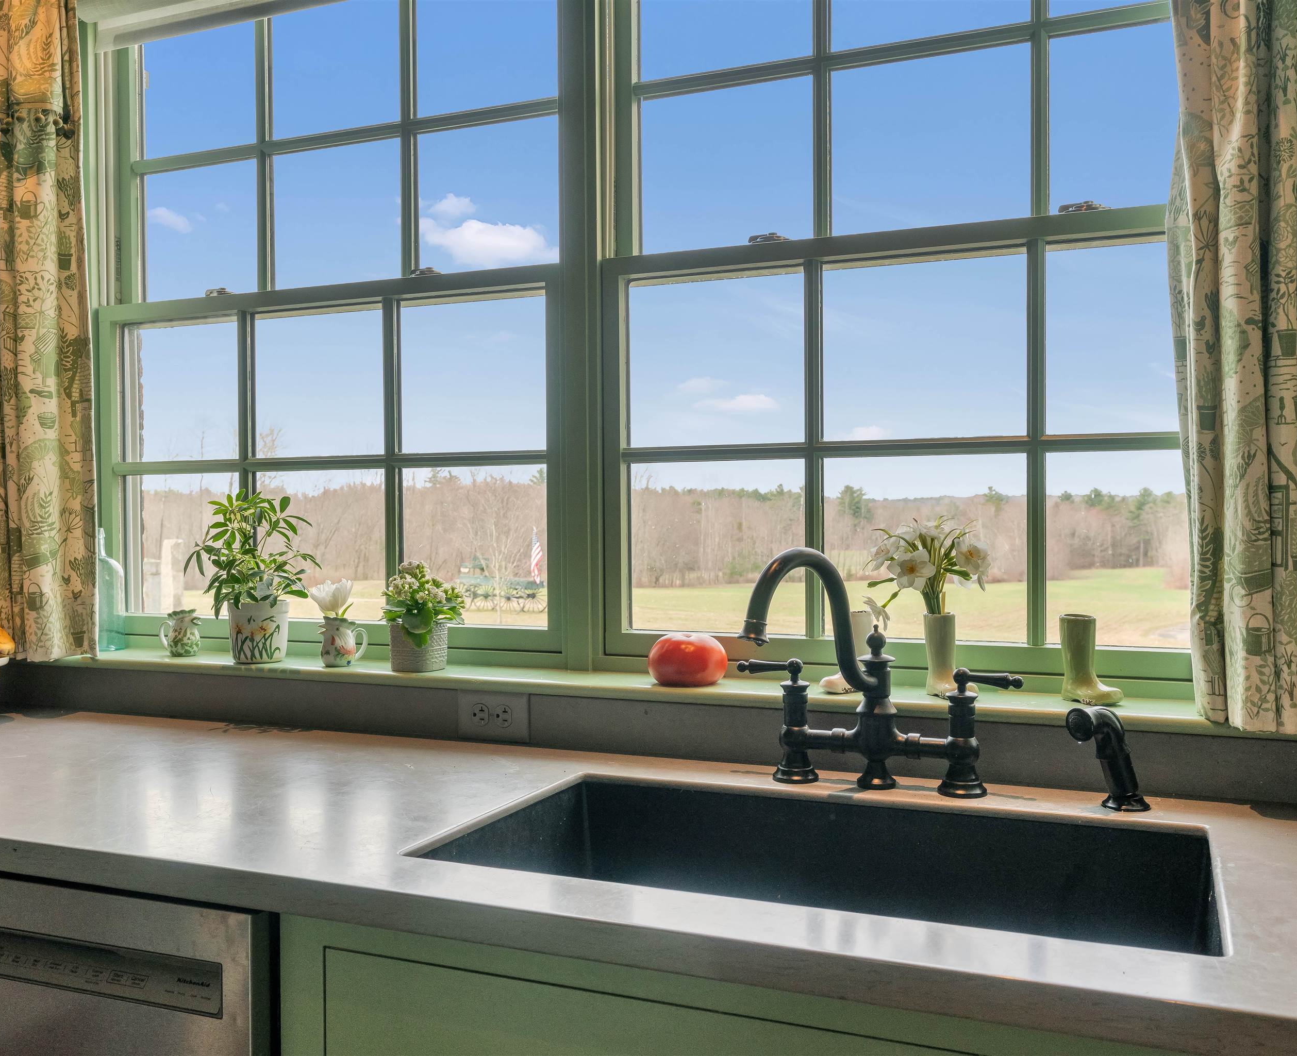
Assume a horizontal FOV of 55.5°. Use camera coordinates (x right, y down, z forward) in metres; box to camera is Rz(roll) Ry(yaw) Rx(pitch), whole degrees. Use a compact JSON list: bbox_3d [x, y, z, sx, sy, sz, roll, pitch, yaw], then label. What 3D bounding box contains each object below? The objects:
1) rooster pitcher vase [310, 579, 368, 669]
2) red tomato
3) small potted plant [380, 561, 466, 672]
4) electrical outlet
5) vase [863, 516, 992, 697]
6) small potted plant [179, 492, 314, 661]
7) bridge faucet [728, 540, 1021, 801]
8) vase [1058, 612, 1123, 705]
[{"bbox_3d":[-0.479,0.147,1.909,0.086,0.134,0.062,-1,1,-9],"label":"rooster pitcher vase"},{"bbox_3d":[0.055,0.180,1.691,0.108,0.072,0.108,0,1,0],"label":"red tomato"},{"bbox_3d":[-0.346,0.134,1.885,0.122,0.166,0.113,0,1,0],"label":"small potted plant"},{"bbox_3d":[-0.224,0.272,1.784,0.117,0.071,0.008,0,1,23],"label":"electrical outlet"},{"bbox_3d":[0.363,0.101,1.601,0.155,0.229,0.135,0,1,43],"label":"vase"},{"bbox_3d":[-0.650,0.077,2.014,0.195,0.278,0.180,0,1,23],"label":"small potted plant"},{"bbox_3d":[0.232,0.170,1.406,0.354,0.295,0.280,0,1,23],"label":"bridge faucet"},{"bbox_3d":[0.548,0.162,1.523,0.077,0.107,0.044,0,1,42],"label":"vase"}]

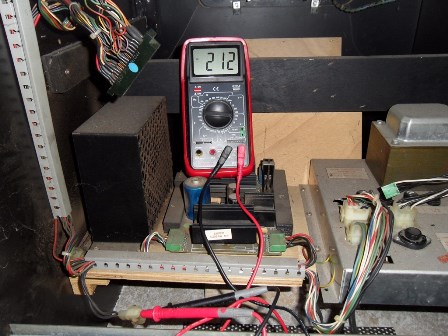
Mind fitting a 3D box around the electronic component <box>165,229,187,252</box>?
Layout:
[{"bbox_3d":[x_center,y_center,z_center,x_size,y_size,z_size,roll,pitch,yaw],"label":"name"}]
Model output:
[{"bbox_3d":[-0.059,0.089,0.444,0.021,0.011,0.030,1,28,1],"label":"electronic component"}]

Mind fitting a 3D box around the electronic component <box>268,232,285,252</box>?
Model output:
[{"bbox_3d":[0.066,0.091,0.442,0.021,0.011,0.024,1,28,1],"label":"electronic component"}]

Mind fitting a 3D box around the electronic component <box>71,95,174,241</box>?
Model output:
[{"bbox_3d":[-0.124,-0.003,0.490,0.074,0.149,0.141,3,28,4],"label":"electronic component"}]

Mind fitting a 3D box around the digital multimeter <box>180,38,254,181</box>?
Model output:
[{"bbox_3d":[-0.009,-0.083,0.515,0.096,0.193,0.042,-2,-3,0],"label":"digital multimeter"}]

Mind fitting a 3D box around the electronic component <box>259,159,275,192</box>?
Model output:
[{"bbox_3d":[0.062,0.012,0.548,0.022,0.051,0.017,1,28,1],"label":"electronic component"}]

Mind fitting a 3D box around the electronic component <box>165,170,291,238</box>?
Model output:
[{"bbox_3d":[0.010,0.038,0.522,0.167,0.047,0.163,1,28,1],"label":"electronic component"}]

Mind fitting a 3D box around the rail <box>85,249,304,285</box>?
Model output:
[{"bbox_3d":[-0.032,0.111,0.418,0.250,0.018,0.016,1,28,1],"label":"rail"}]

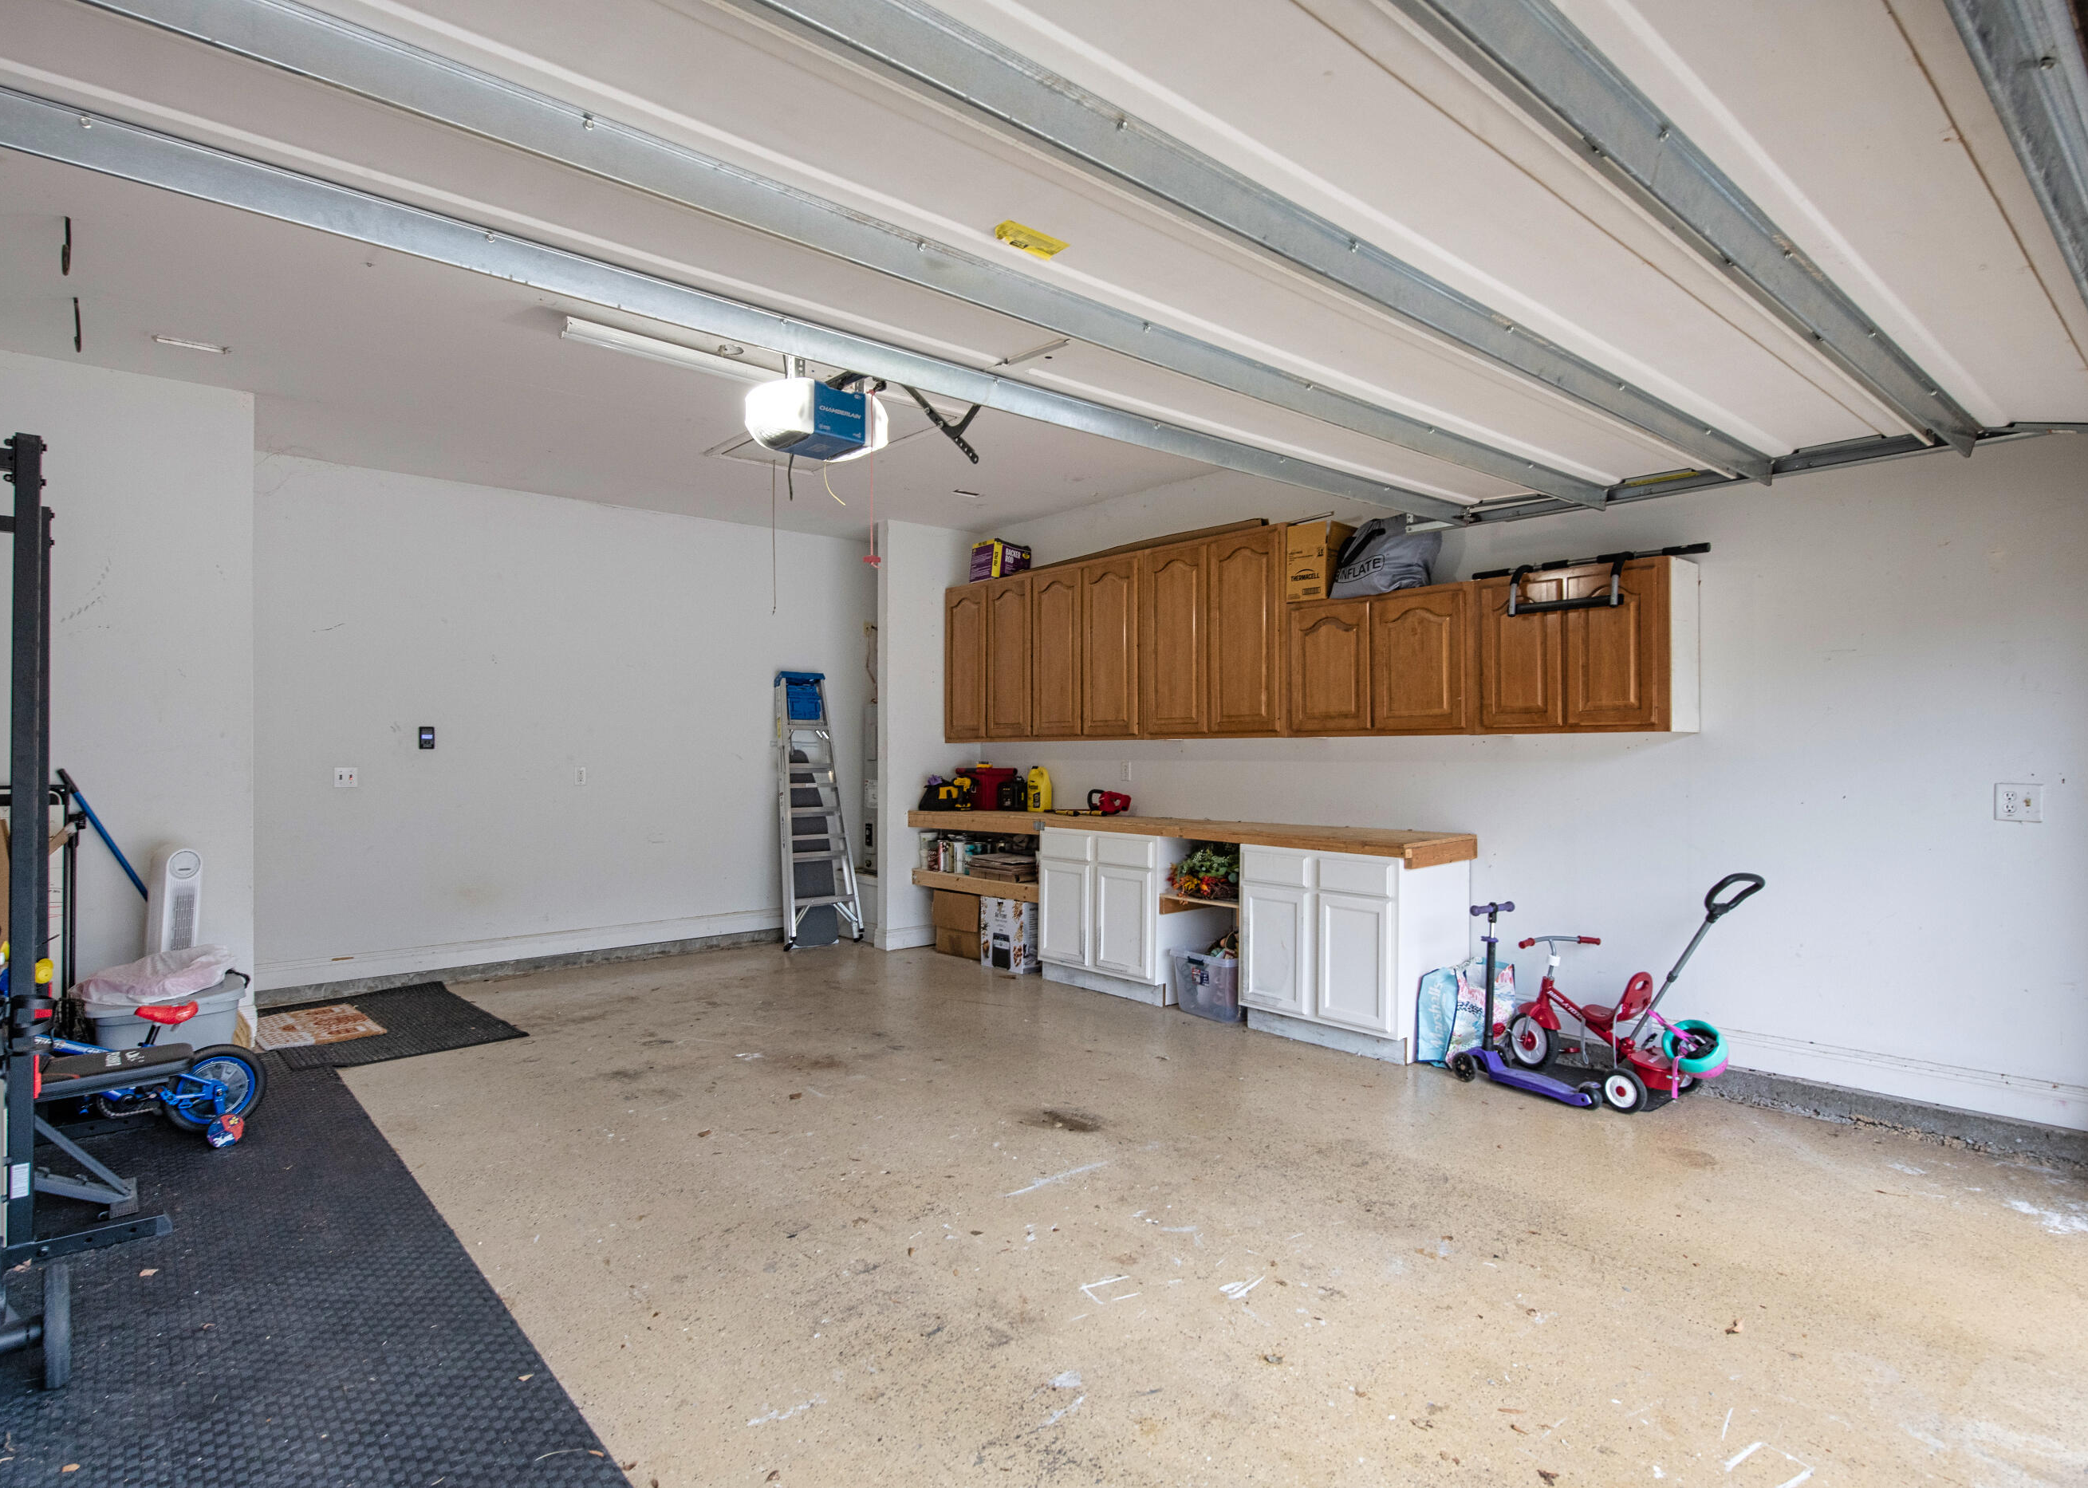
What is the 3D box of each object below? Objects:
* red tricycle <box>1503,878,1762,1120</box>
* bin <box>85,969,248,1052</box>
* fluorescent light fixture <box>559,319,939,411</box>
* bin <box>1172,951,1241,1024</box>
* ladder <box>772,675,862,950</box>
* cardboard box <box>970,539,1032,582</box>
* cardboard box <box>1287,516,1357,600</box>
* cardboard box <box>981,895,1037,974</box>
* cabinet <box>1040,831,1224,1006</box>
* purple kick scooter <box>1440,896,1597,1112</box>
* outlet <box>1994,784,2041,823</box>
[{"bbox_3d":[2.261,0.913,4.349,0.480,0.890,1.000,0,-1,-32],"label":"red tricycle"},{"bbox_3d":[-3.346,1.095,4.242,0.480,0.335,0.400,0,-1,-42],"label":"bin"},{"bbox_3d":[-1.147,-1.384,4.202,1.270,0.080,0.090,0,-1,-42],"label":"fluorescent light fixture"},{"bbox_3d":[0.972,1.214,5.731,0.520,0.310,0.410,0,-1,-42],"label":"bin"},{"bbox_3d":[-1.594,0.450,7.767,0.530,1.880,0.190,0,-10,-42],"label":"ladder"},{"bbox_3d":[-0.267,-1.124,6.986,0.297,0.232,0.220,0,-1,-42],"label":"cardboard box"},{"bbox_3d":[1.381,-0.883,5.515,0.270,0.375,0.220,0,-1,-42],"label":"cardboard box"},{"bbox_3d":[-0.108,1.098,6.564,0.350,0.415,0.352,0,-1,-42],"label":"cardboard box"},{"bbox_3d":[0.470,0.867,5.969,0.590,0.868,0.868,0,-1,-42],"label":"cabinet"},{"bbox_3d":[1.828,0.953,4.153,0.290,0.675,0.575,0,-1,-30],"label":"purple kick scooter"},{"bbox_3d":[3.100,0.188,3.551,0.008,0.117,0.116,1,-1,-40],"label":"outlet"}]

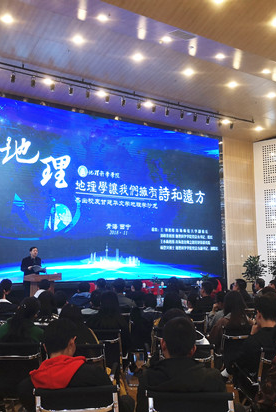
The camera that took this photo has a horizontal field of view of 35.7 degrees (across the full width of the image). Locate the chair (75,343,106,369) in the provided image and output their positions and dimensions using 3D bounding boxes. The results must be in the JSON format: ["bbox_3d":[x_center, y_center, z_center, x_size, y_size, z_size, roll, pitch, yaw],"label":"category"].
[{"bbox_3d":[-0.588,1.720,4.069,0.540,0.880,0.580,0,-8,-4],"label":"chair"}]

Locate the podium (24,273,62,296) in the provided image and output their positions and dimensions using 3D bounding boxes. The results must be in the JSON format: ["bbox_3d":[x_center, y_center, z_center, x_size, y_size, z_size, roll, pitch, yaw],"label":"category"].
[{"bbox_3d":[-2.138,2.091,9.537,0.780,1.150,0.520,4,-9,-31],"label":"podium"}]

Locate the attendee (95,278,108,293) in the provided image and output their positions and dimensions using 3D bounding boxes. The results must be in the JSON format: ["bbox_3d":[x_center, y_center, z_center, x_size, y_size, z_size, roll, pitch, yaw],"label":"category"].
[{"bbox_3d":[-0.739,2.092,8.451,0.500,1.310,0.750,1,-8,-10],"label":"attendee"}]

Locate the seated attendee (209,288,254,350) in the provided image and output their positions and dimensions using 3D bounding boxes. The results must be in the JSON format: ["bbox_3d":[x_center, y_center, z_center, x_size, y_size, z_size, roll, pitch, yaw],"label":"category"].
[{"bbox_3d":[1.057,1.666,5.217,0.520,1.290,0.750,3,-8,-22],"label":"seated attendee"}]

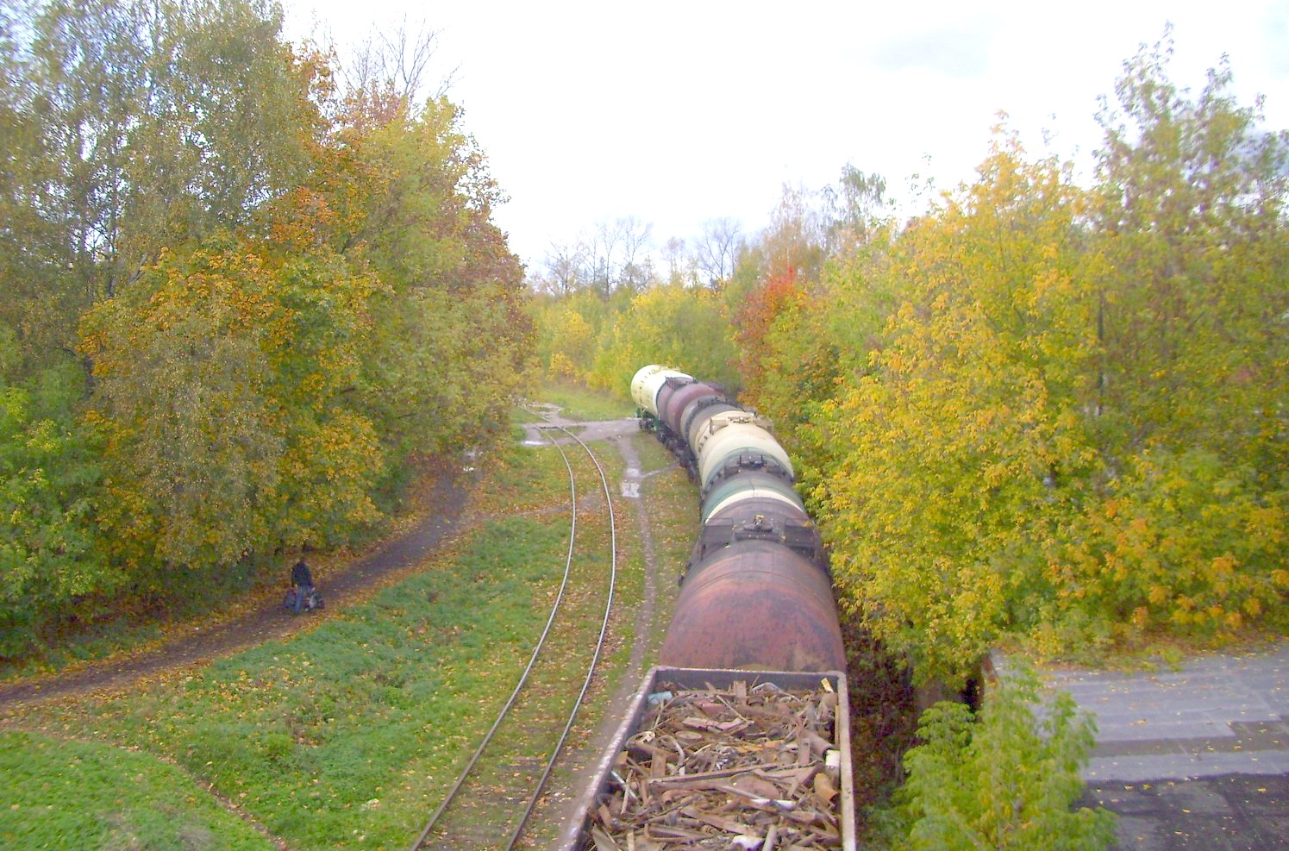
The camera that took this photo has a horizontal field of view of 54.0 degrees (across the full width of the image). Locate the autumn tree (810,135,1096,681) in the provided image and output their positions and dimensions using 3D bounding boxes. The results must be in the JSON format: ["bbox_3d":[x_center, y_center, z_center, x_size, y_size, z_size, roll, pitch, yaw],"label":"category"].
[{"bbox_3d":[7.534,-0.216,31.144,6.900,13.000,6.700,0,6,0],"label":"autumn tree"}]

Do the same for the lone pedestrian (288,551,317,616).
[{"bbox_3d":[-9.951,4.603,36.872,0.700,1.750,0.500,2,6,14],"label":"lone pedestrian"}]

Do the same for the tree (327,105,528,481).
[{"bbox_3d":[-10.628,-6.301,61.679,9.800,18.800,9.500,0,6,0],"label":"tree"}]

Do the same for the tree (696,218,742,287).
[{"bbox_3d":[8.890,-15.286,149.219,6.200,18.600,6.200,0,6,0],"label":"tree"}]

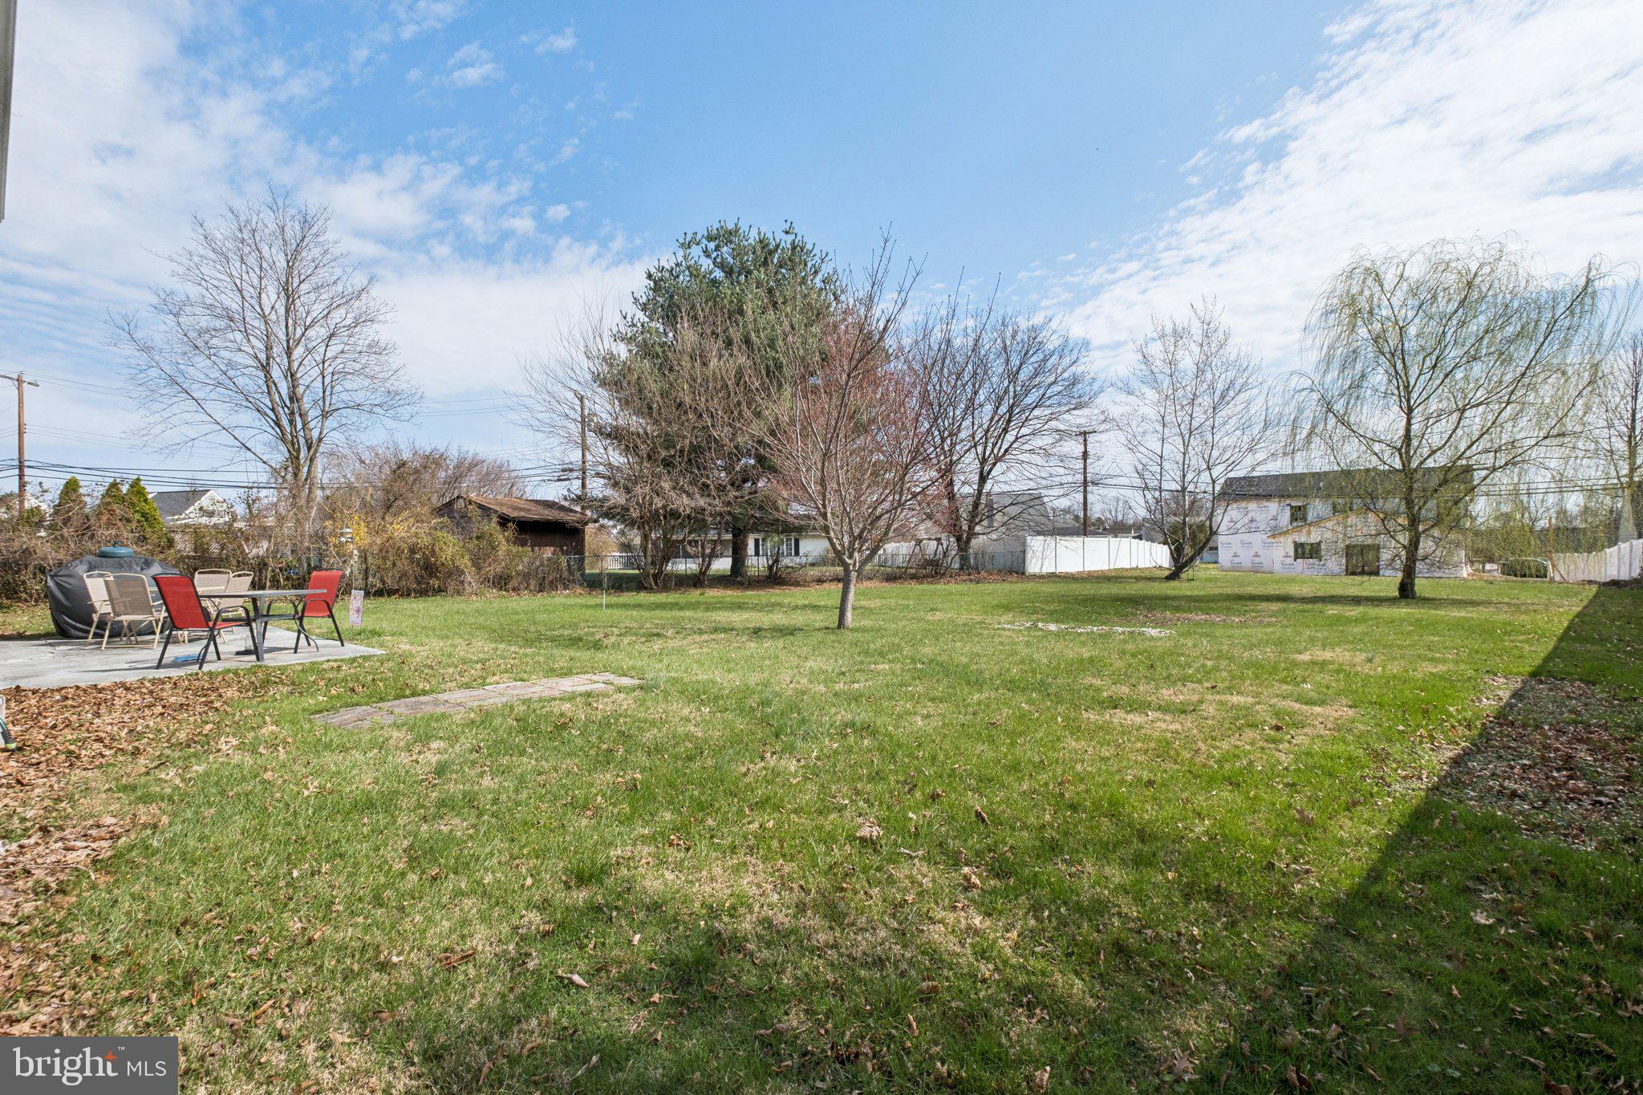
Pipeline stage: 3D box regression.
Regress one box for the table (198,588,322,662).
[{"bbox_3d":[-6.300,0.860,7.680,1.200,0.720,1.200,0,0,0],"label":"table"}]

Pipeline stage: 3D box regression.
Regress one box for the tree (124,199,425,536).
[{"bbox_3d":[-18.900,-5.600,24.000,8.500,13.800,8.500,0,0,0],"label":"tree"}]

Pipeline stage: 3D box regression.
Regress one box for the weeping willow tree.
[{"bbox_3d":[15.850,-3.250,17.450,6.200,9.150,6.200,0,0,42],"label":"weeping willow tree"}]

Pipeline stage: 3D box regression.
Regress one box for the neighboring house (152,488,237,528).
[{"bbox_3d":[-64.800,-2.200,69.200,8.800,7.000,6.800,0,0,16],"label":"neighboring house"}]

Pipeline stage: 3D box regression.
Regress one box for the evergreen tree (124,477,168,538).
[{"bbox_3d":[-19.200,-0.370,19.500,1.100,3.350,1.100,0,0,-45],"label":"evergreen tree"}]

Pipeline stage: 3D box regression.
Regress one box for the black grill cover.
[{"bbox_3d":[-9.850,0.660,9.580,0.720,1.100,1.320,0,0,45],"label":"black grill cover"}]

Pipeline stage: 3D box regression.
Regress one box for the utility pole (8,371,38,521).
[{"bbox_3d":[-46.700,-4.500,40.000,0.350,11.500,2.300,0,0,-18],"label":"utility pole"}]

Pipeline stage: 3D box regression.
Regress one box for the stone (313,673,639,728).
[{"bbox_3d":[-2.720,1.275,5.780,2.420,0.050,0.630,0,0,-45],"label":"stone"}]

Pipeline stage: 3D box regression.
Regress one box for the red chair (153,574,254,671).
[{"bbox_3d":[-6.290,0.745,7.060,0.560,0.930,0.660,0,0,14],"label":"red chair"}]

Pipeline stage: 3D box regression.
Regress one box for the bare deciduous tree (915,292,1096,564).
[{"bbox_3d":[8.800,-5.600,33.000,8.500,13.300,8.500,0,0,0],"label":"bare deciduous tree"}]

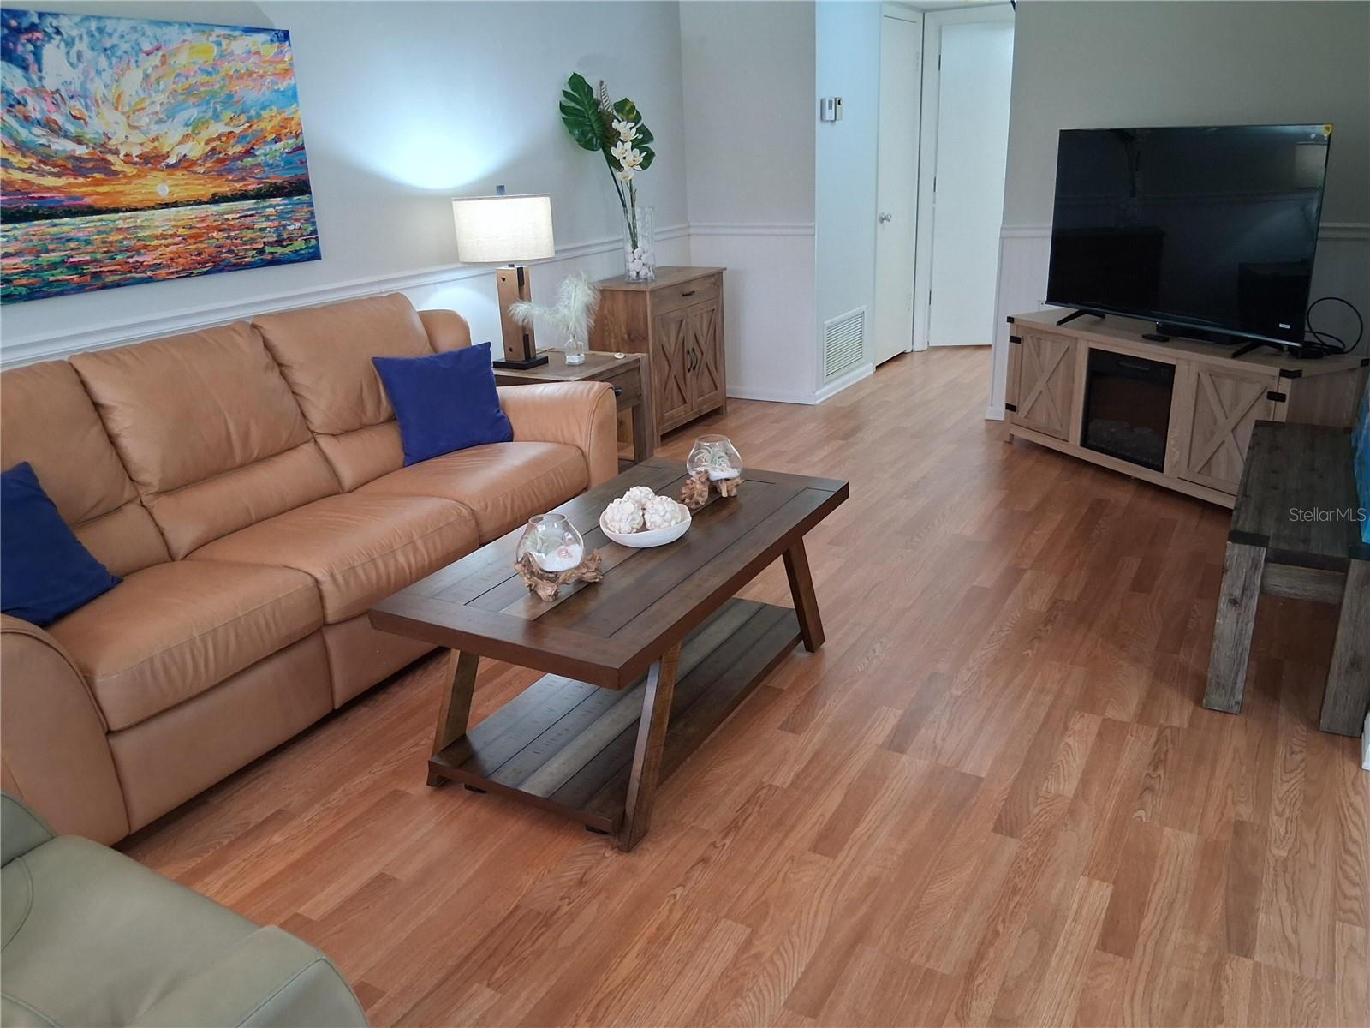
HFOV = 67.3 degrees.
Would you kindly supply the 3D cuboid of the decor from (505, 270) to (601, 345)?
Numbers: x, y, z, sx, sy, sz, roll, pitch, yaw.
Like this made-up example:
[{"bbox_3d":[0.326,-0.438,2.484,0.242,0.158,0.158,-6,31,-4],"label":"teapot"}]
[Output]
[{"bbox_3d":[-0.540,-0.848,4.237,0.360,0.280,0.200,-5,20,-6],"label":"decor"}]

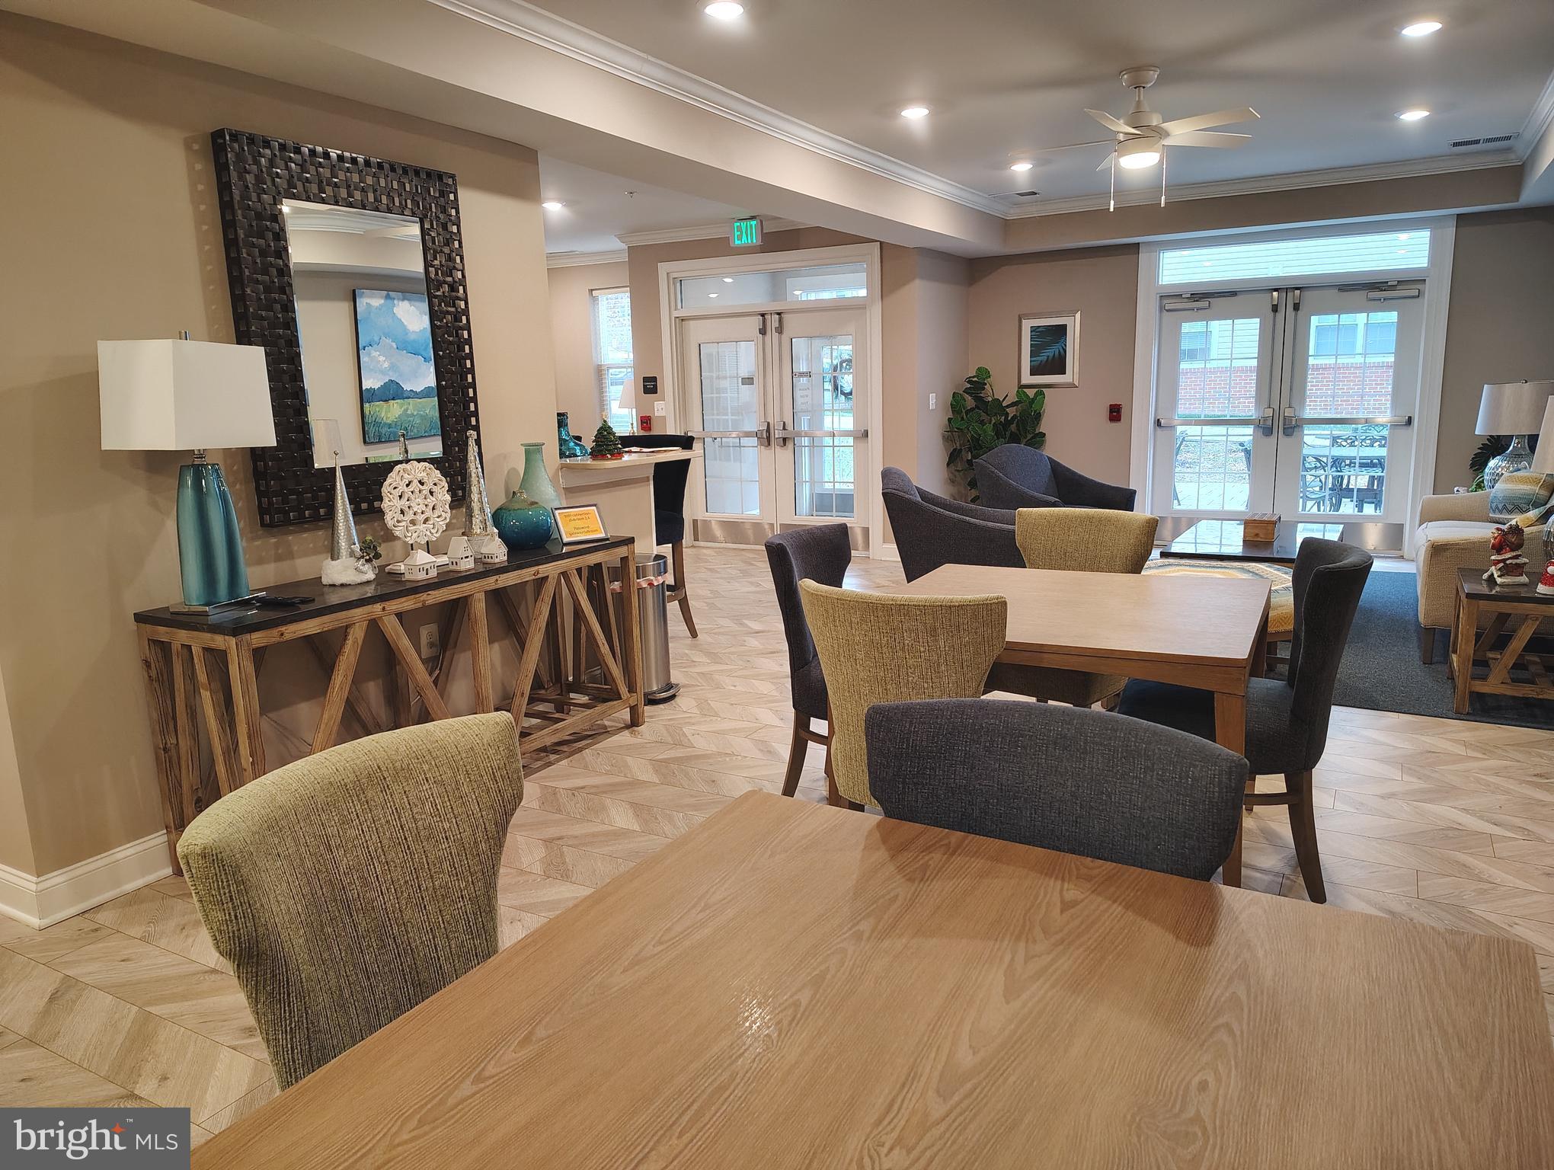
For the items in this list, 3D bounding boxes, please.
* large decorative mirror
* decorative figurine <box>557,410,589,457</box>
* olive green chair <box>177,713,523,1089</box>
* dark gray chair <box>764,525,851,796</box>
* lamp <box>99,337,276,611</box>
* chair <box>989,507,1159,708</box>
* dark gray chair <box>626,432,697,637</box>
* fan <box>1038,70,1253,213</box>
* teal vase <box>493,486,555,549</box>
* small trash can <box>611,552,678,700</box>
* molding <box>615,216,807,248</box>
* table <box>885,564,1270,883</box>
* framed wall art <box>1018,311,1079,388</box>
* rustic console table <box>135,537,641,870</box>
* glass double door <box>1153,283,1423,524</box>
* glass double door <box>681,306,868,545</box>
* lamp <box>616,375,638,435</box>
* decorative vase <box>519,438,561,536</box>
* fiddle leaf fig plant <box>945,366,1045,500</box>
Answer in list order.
[{"bbox_3d":[-1.438,-0.861,3.773,0.060,1.200,0.930,4,12,29],"label":"large decorative mirror"},{"bbox_3d":[-1.211,-0.901,6.409,0.210,0.270,0.100,-7,12,-27],"label":"decorative figurine"},{"bbox_3d":[-0.377,0.712,1.473,0.640,0.915,0.545,4,12,26],"label":"olive green chair"},{"bbox_3d":[0.325,0.298,3.604,0.620,0.920,0.570,4,12,29],"label":"dark gray chair"},{"bbox_3d":[-1.775,-0.343,3.343,0.240,0.835,0.460,0,11,10],"label":"lamp"},{"bbox_3d":[1.097,0.233,4.121,0.540,0.960,0.680,7,13,38],"label":"chair"},{"bbox_3d":[-0.758,-0.234,5.943,0.530,1.160,0.600,4,12,28],"label":"dark gray chair"},{"bbox_3d":[1.687,-2.076,5.043,1.200,0.620,1.200,4,12,29],"label":"fan"},{"bbox_3d":[-1.002,-0.260,4.231,0.238,0.228,0.238,-2,11,0],"label":"teal vase"},{"bbox_3d":[-0.645,0.202,5.006,0.370,0.640,0.335,4,12,28],"label":"small trash can"},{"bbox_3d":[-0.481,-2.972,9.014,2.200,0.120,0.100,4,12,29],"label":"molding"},{"bbox_3d":[0.976,0.422,3.697,1.215,0.750,1.200,4,12,27],"label":"table"},{"bbox_3d":[2.266,-1.956,9.028,0.510,0.605,0.030,4,12,28],"label":"framed wall art"},{"bbox_3d":[-1.213,0.341,3.881,0.455,0.812,1.832,4,12,28],"label":"rustic console table"},{"bbox_3d":[4.054,-1.309,8.729,1.890,2.120,0.120,4,12,28],"label":"glass double door"},{"bbox_3d":[-0.008,-1.296,9.198,1.860,2.030,0.090,4,12,29],"label":"glass double door"},{"bbox_3d":[-1.416,-1.706,10.564,0.260,0.700,0.260,4,12,29],"label":"lamp"},{"bbox_3d":[-1.052,-0.414,4.762,0.215,0.412,0.215,4,12,28],"label":"decorative vase"},{"bbox_3d":[1.821,-1.081,9.145,0.820,1.520,0.750,4,12,29],"label":"fiddle leaf fig plant"}]

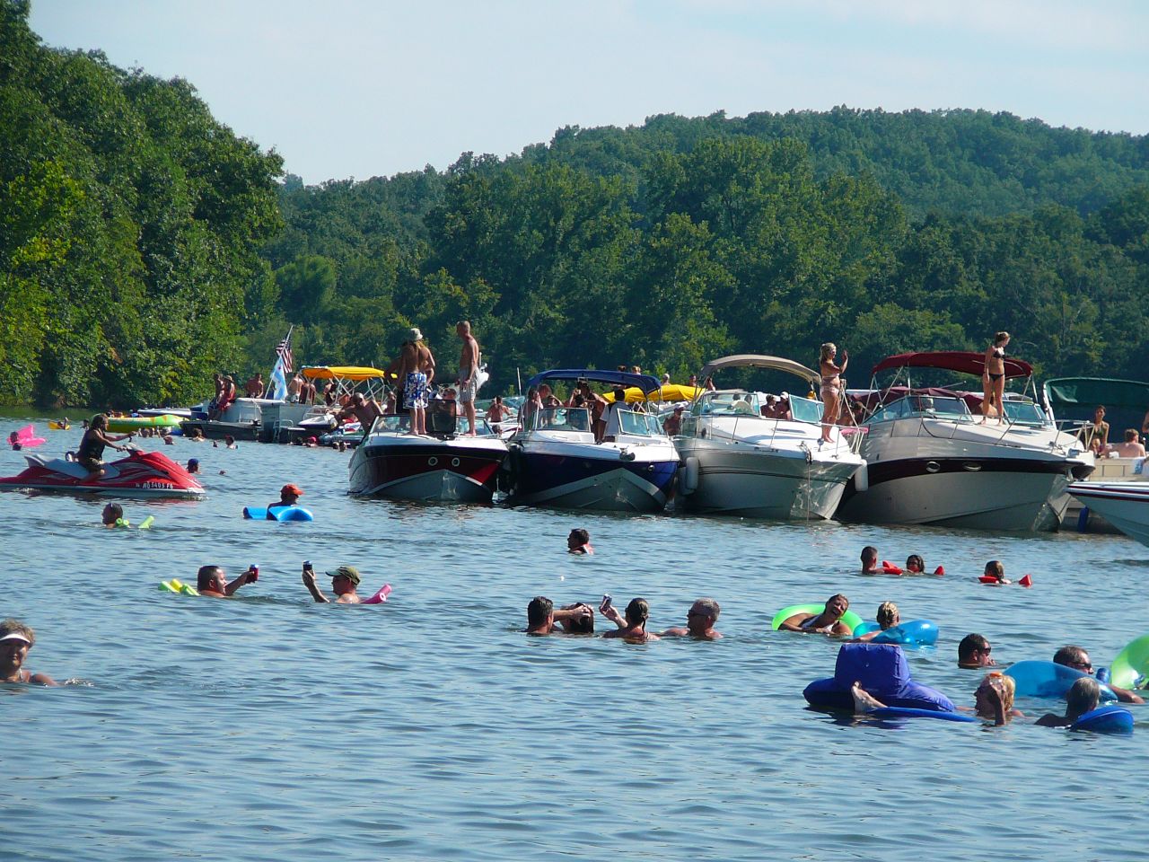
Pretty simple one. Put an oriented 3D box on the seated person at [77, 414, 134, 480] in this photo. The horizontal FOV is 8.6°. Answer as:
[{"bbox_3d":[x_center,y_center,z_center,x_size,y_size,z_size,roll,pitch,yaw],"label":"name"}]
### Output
[{"bbox_3d":[-6.824,0.229,110.600,0.800,0.970,0.520,3,0,11],"label":"seated person"}]

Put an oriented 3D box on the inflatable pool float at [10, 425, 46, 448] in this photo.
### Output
[{"bbox_3d":[-12.791,0.116,178.000,0.850,0.550,0.850,3,0,11],"label":"inflatable pool float"}]

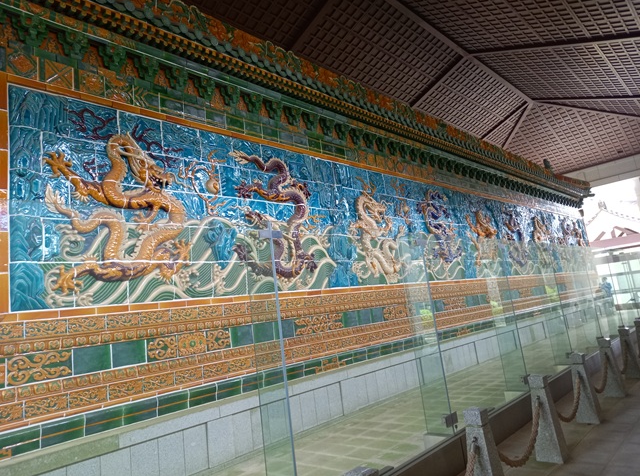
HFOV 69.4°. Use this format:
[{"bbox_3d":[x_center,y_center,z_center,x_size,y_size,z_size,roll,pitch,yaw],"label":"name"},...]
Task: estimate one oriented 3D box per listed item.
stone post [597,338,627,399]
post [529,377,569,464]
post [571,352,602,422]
[{"bbox_3d":[3.975,1.768,6.319,0.229,0.746,0.224,-15,-12,42],"label":"stone post"},{"bbox_3d":[2.124,1.683,4.355,0.229,0.746,0.224,-15,-12,42],"label":"post"},{"bbox_3d":[3.050,1.725,5.337,0.229,0.746,0.224,-15,-12,42],"label":"post"}]

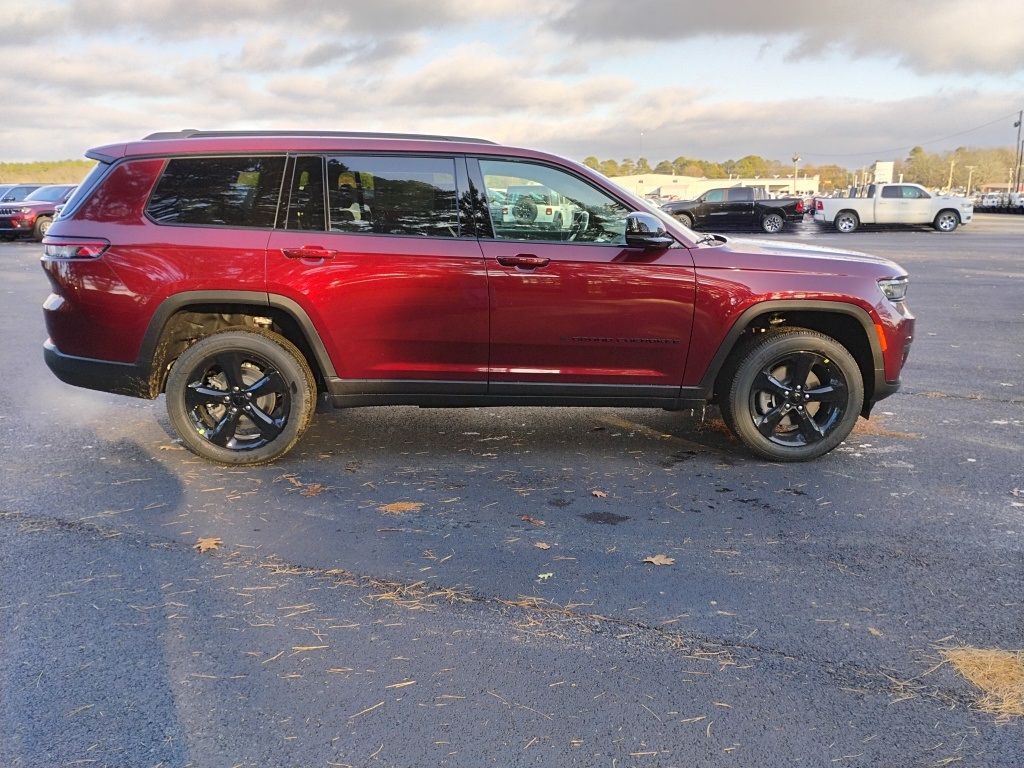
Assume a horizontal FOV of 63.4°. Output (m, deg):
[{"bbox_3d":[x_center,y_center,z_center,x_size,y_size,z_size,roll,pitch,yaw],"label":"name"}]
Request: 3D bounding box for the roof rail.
[{"bbox_3d":[-1.033,-1.336,4.503,1.890,0.075,0.070,0,13,-4],"label":"roof rail"}]

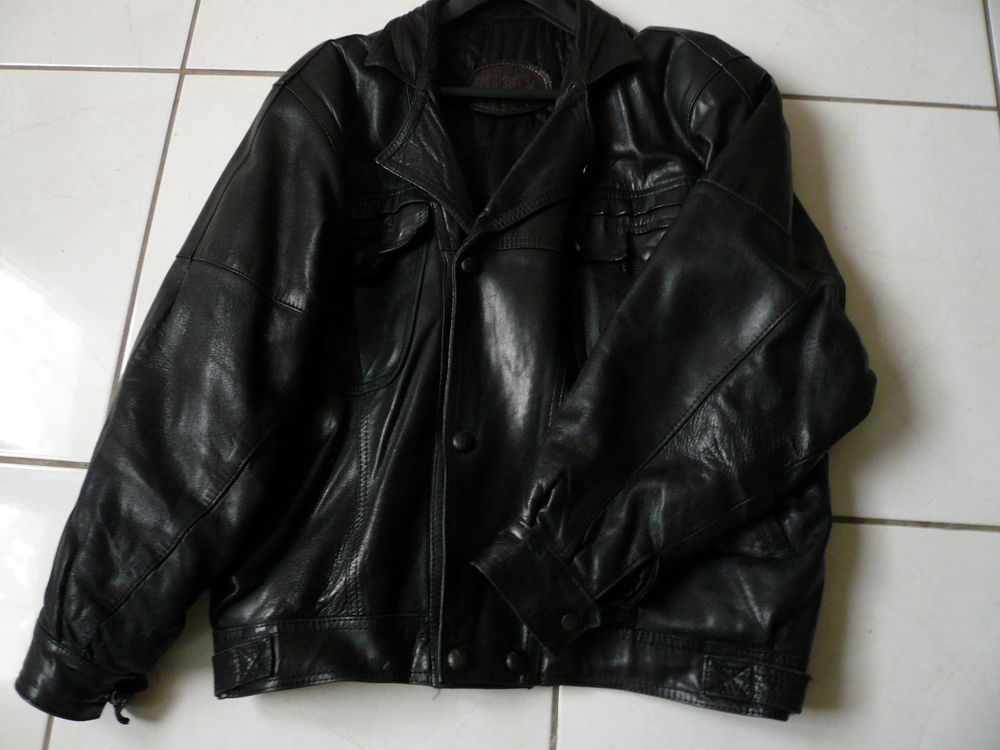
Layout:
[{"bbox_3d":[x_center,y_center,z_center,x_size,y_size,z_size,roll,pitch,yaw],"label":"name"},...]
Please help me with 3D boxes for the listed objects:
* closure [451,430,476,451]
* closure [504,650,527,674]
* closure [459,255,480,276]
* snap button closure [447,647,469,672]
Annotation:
[{"bbox_3d":[-0.030,0.055,0.673,0.016,0.006,0.016,0,74,1],"label":"closure"},{"bbox_3d":[0.013,0.229,0.644,0.016,0.006,0.016,0,74,1],"label":"closure"},{"bbox_3d":[-0.026,-0.095,0.703,0.016,0.006,0.016,0,74,1],"label":"closure"},{"bbox_3d":[-0.033,0.227,0.645,0.016,0.006,0.016,0,74,1],"label":"snap button closure"}]

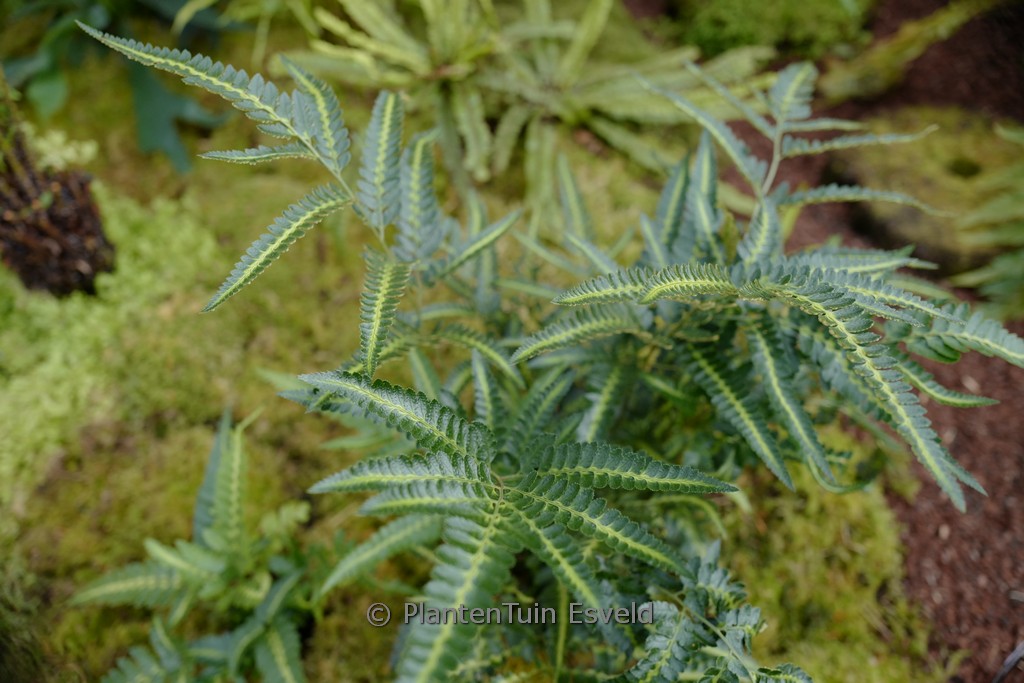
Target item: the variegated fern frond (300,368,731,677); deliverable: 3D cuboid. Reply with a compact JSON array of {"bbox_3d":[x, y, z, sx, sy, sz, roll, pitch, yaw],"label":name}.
[{"bbox_3d":[0.000,0.118,0.485,0.275,0.130,0.210,8,45,8],"label":"variegated fern frond"}]

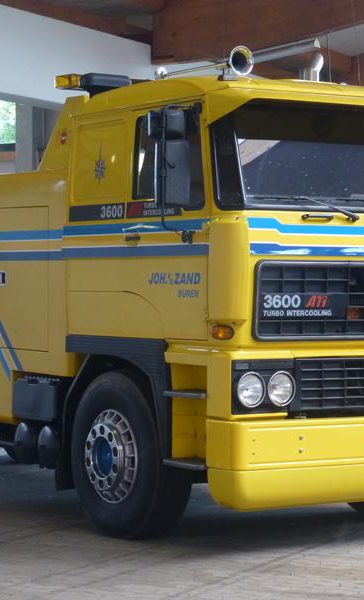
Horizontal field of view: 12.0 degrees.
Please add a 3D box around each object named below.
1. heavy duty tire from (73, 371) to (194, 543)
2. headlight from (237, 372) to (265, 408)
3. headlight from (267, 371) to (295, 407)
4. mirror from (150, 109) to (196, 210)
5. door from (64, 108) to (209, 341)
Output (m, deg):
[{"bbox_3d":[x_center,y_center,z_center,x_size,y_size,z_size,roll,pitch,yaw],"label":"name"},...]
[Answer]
[{"bbox_3d":[-0.343,0.991,11.167,0.300,1.070,1.070,0,0,-33],"label":"heavy duty tire"},{"bbox_3d":[0.383,0.512,9.905,0.200,0.200,0.090,0,0,-33],"label":"headlight"},{"bbox_3d":[0.563,0.512,10.023,0.200,0.200,0.090,0,0,-33],"label":"headlight"},{"bbox_3d":[-0.047,-0.818,10.006,0.240,0.590,0.130,0,0,-8],"label":"mirror"},{"bbox_3d":[-0.278,-0.475,10.741,0.120,1.410,1.650,0,0,-33],"label":"door"}]

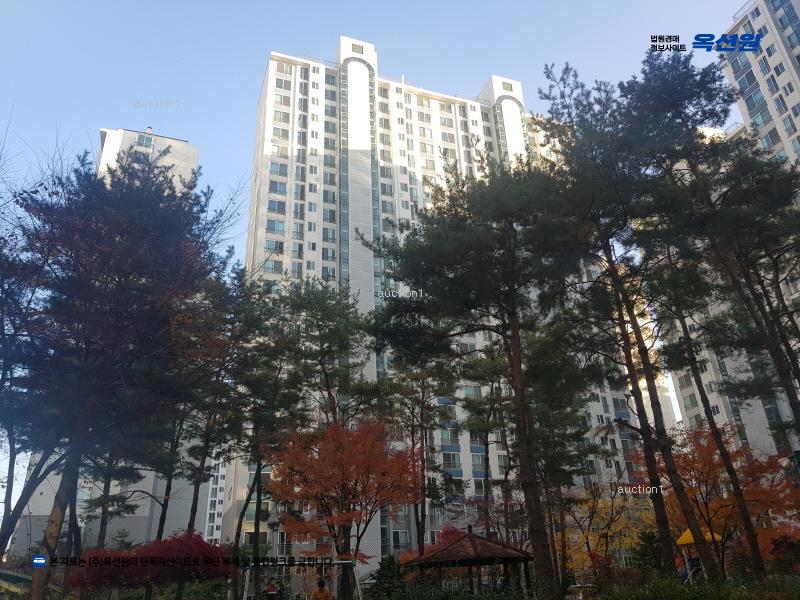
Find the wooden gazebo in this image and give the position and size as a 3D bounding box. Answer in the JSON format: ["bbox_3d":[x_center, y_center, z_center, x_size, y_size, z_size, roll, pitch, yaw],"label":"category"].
[{"bbox_3d":[2.650,10.144,22.131,3.500,3.350,3.500,20,-33,-39],"label":"wooden gazebo"}]

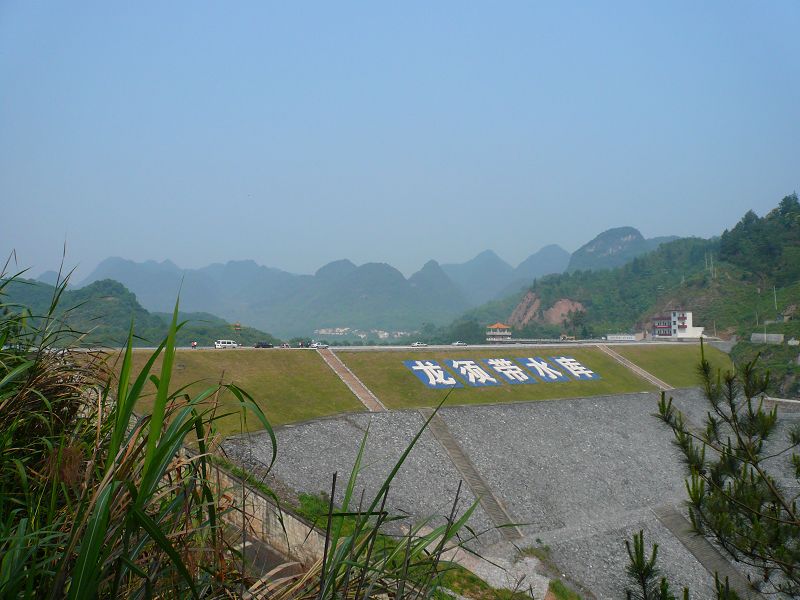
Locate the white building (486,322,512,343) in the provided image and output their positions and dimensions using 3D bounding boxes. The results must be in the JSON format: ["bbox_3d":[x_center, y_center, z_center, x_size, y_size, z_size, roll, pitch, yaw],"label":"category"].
[{"bbox_3d":[41.055,13.657,267.000,7.600,8.500,7.600,2,-4,-34],"label":"white building"}]

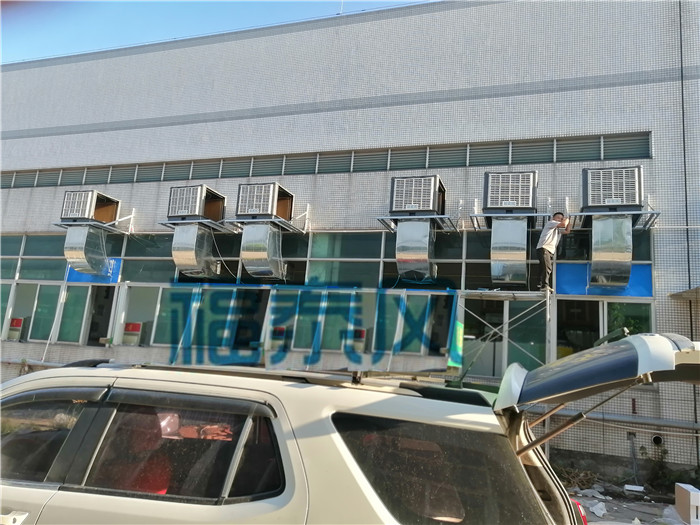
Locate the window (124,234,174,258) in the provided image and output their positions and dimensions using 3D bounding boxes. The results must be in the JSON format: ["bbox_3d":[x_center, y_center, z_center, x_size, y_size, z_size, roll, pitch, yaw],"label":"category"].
[{"bbox_3d":[-5.831,-0.511,15.564,1.880,0.760,0.100,1,-11,19],"label":"window"}]

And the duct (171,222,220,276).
[{"bbox_3d":[-4.037,-0.274,13.747,0.694,1.310,0.980,1,-10,18],"label":"duct"}]

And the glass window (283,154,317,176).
[{"bbox_3d":[-1.306,-2.589,13.917,0.970,0.530,0.080,1,-10,18],"label":"glass window"}]

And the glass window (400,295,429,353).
[{"bbox_3d":[1.419,1.349,11.519,0.535,1.297,0.100,1,-10,18],"label":"glass window"}]

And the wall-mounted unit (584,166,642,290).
[{"bbox_3d":[5.328,-0.662,10.863,1.049,2.268,1.160,1,-10,19],"label":"wall-mounted unit"}]

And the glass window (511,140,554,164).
[{"bbox_3d":[4.224,-2.563,12.164,0.978,0.577,0.080,1,-11,19],"label":"glass window"}]

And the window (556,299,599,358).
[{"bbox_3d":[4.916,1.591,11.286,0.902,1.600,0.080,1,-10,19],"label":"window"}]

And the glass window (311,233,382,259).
[{"bbox_3d":[-0.111,-0.411,13.036,1.919,0.697,0.080,1,-10,18],"label":"glass window"}]

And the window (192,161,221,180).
[{"bbox_3d":[-4.161,-2.675,15.185,0.984,0.635,0.080,1,-10,19],"label":"window"}]

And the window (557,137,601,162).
[{"bbox_3d":[5.216,-2.573,12.019,0.959,0.635,0.080,1,-10,19],"label":"window"}]

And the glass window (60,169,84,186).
[{"bbox_3d":[-8.831,-2.726,16.762,0.961,0.635,0.080,1,-10,19],"label":"glass window"}]

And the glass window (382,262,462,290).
[{"bbox_3d":[1.583,0.292,11.665,1.827,0.617,0.100,1,-10,18],"label":"glass window"}]

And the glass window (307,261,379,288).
[{"bbox_3d":[-0.151,0.272,12.243,1.801,0.615,0.100,1,-10,18],"label":"glass window"}]

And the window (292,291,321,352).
[{"bbox_3d":[-0.994,1.359,12.316,0.587,1.394,0.100,1,-10,18],"label":"window"}]

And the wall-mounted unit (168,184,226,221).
[{"bbox_3d":[-4.089,-1.443,14.093,1.049,0.905,1.010,1,-10,19],"label":"wall-mounted unit"}]

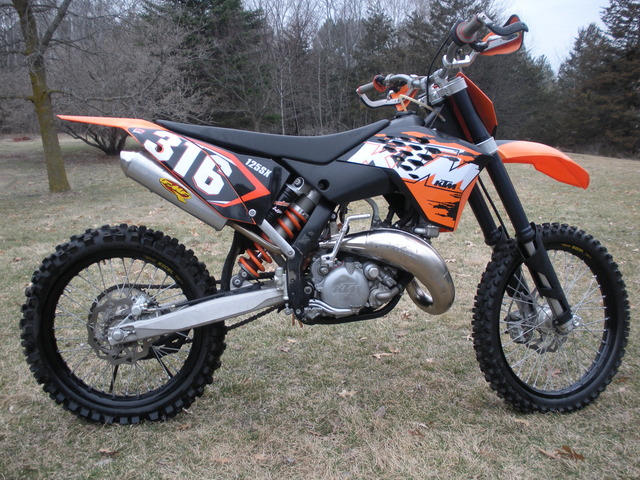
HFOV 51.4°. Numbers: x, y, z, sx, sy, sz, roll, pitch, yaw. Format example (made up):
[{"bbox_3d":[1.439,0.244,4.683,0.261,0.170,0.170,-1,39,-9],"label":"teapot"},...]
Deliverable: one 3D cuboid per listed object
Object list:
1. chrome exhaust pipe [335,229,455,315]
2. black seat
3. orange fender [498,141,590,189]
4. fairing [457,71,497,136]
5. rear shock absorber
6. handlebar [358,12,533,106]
[{"bbox_3d":[0.226,0.105,2.192,0.426,0.284,0.223,0,6,-6],"label":"chrome exhaust pipe"},{"bbox_3d":[-0.149,-0.328,2.197,0.761,0.152,0.193,0,6,-6],"label":"black seat"},{"bbox_3d":[0.760,-0.270,2.374,0.507,0.168,0.213,0,-2,-23],"label":"orange fender"},{"bbox_3d":[0.522,-0.449,2.282,0.091,0.254,0.223,-22,6,-22],"label":"fairing"},{"bbox_3d":[-0.146,-0.028,2.200,0.132,0.447,0.102,43,1,-9],"label":"rear shock absorber"},{"bbox_3d":[0.389,-0.562,2.231,0.233,0.188,0.832,0,-2,-23],"label":"handlebar"}]

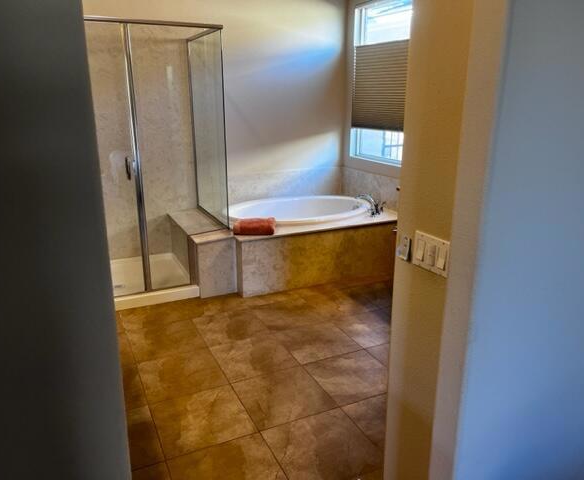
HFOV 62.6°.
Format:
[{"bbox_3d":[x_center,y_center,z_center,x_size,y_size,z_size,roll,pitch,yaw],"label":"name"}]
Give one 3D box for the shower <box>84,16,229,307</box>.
[{"bbox_3d":[-1.399,-0.689,4.084,1.496,2.066,1.102,-8,18,-24],"label":"shower"}]

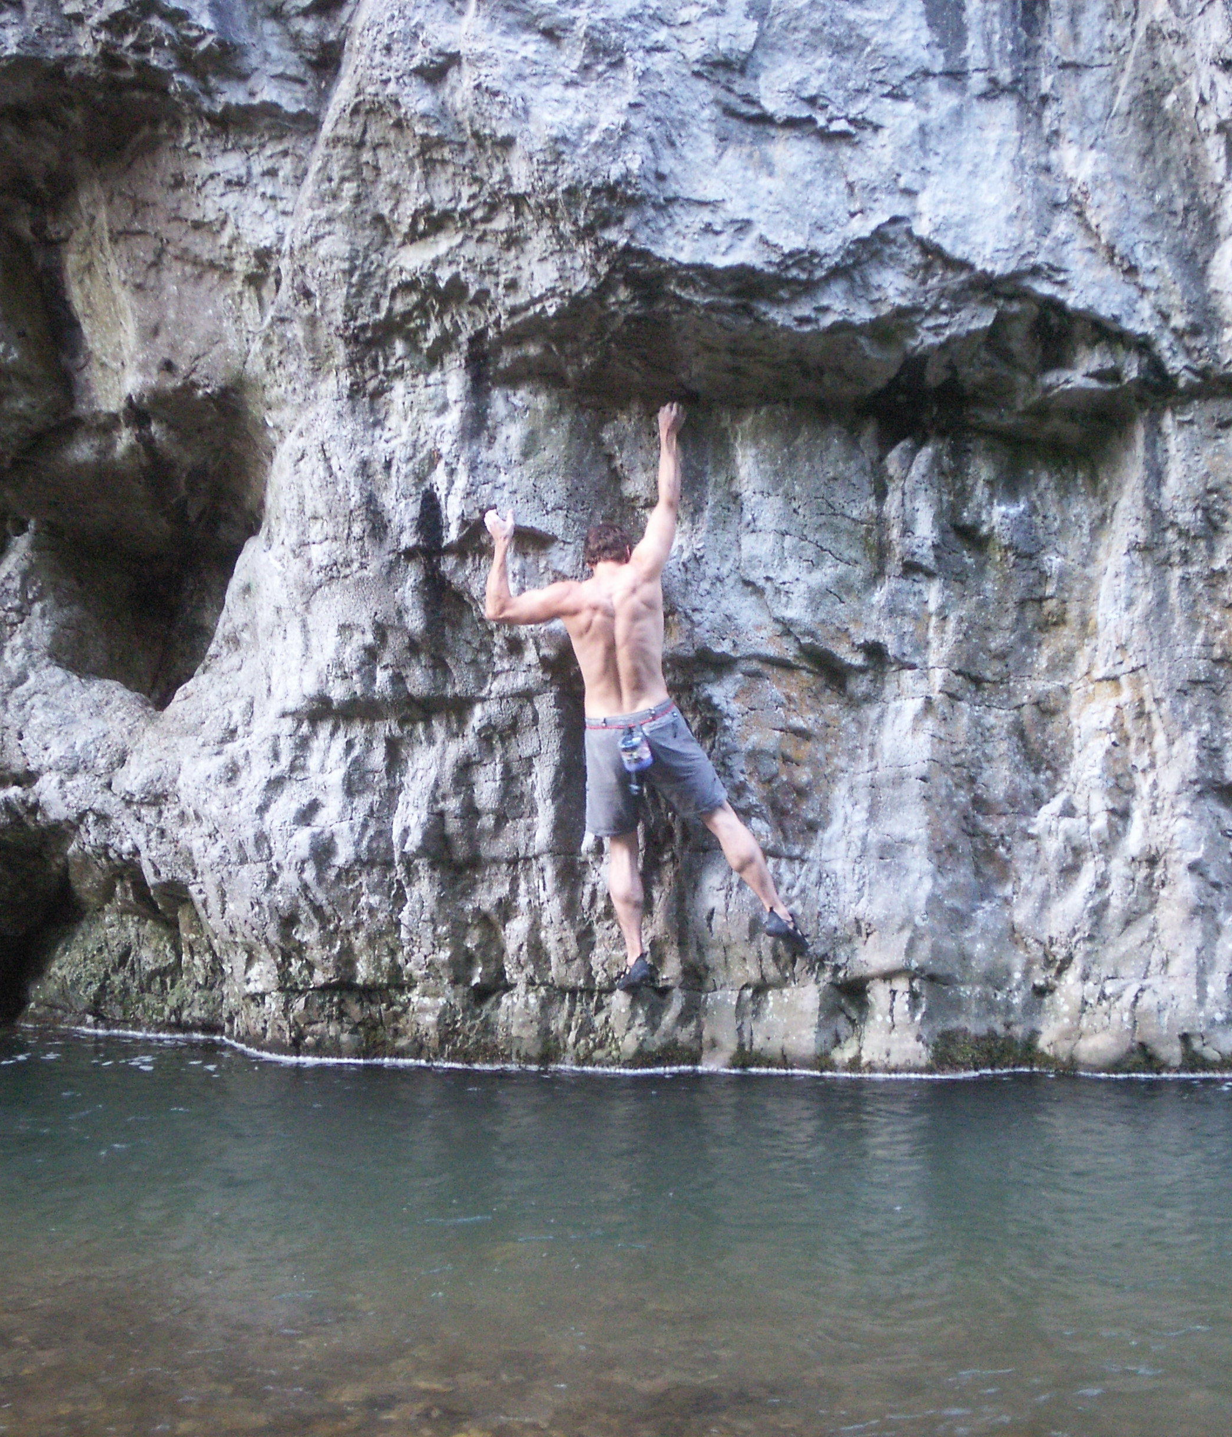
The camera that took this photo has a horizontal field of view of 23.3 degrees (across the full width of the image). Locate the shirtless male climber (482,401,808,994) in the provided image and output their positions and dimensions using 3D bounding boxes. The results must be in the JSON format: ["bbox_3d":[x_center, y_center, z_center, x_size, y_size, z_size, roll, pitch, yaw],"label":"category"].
[{"bbox_3d":[0.108,-0.078,11.100,1.190,2.170,0.560,0,1,0],"label":"shirtless male climber"}]

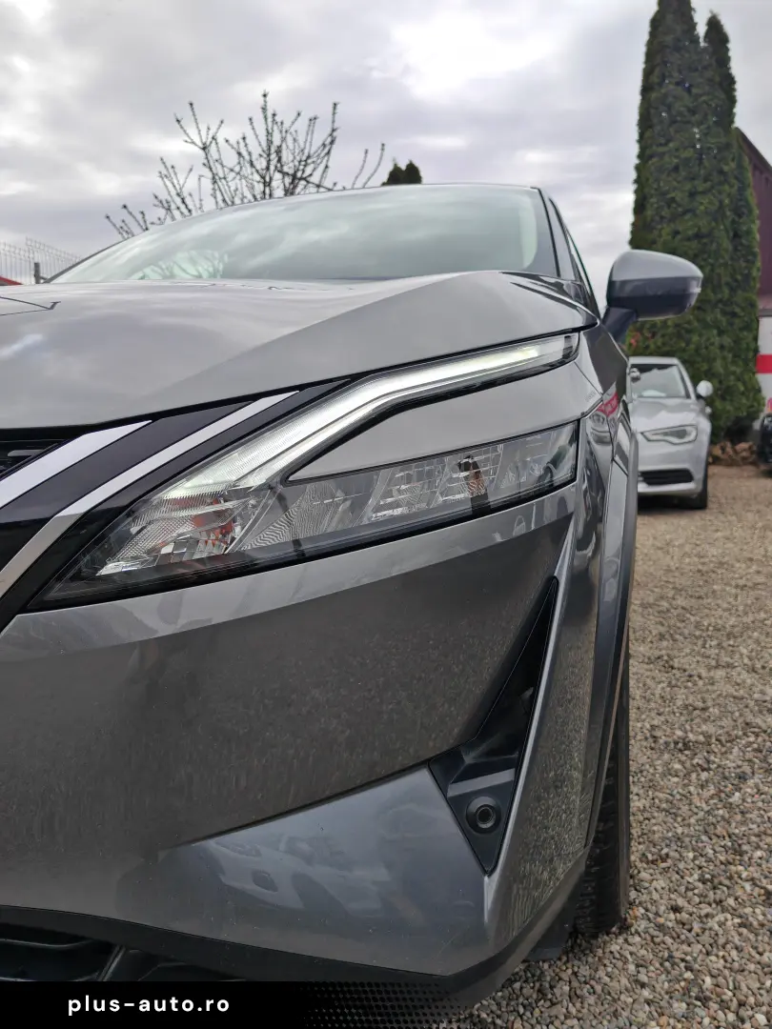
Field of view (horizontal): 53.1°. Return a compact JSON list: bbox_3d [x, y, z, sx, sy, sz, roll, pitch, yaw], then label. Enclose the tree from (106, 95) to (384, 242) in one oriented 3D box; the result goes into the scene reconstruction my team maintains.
[{"bbox_3d":[-1.639,-2.500,8.755,3.300,4.400,3.200,0,7,0],"label":"tree"}]

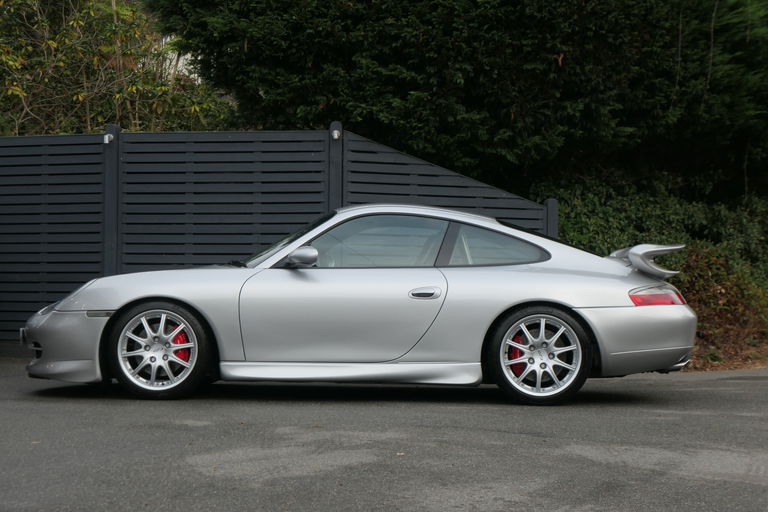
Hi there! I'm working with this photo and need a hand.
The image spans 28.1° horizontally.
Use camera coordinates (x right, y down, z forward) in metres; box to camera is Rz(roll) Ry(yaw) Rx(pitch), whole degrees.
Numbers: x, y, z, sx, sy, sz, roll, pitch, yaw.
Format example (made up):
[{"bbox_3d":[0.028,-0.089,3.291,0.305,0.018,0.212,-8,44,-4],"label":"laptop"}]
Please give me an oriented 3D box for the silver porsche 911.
[{"bbox_3d":[-0.212,0.290,10.221,4.430,1.270,1.800,1,-2,4],"label":"silver porsche 911"}]

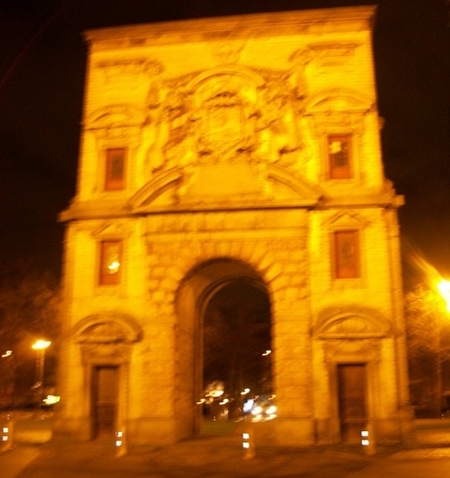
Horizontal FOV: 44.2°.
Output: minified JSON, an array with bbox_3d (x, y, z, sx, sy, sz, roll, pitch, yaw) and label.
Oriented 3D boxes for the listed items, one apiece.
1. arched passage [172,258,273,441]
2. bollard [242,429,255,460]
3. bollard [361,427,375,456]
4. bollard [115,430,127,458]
[{"bbox_3d":[0.263,4.592,22.759,3.660,6.780,4.700,-2,-15,7],"label":"arched passage"},{"bbox_3d":[0.644,5.776,15.696,0.160,0.830,0.160,-2,-15,7],"label":"bollard"},{"bbox_3d":[4.124,5.875,16.171,0.160,0.830,0.160,-2,-15,7],"label":"bollard"},{"bbox_3d":[-3.020,5.897,16.125,0.160,0.830,0.160,-2,-15,7],"label":"bollard"}]

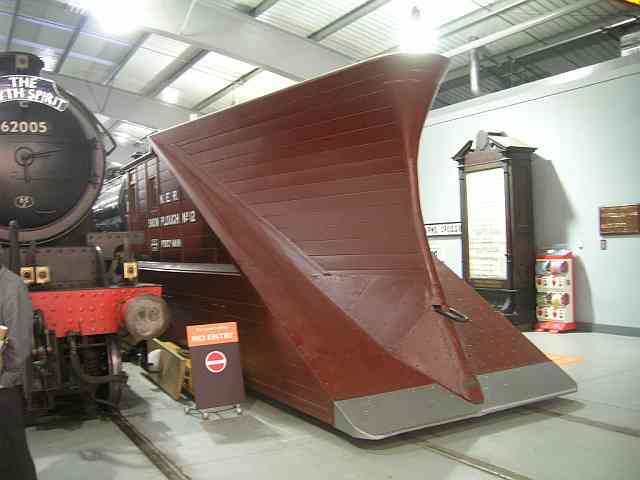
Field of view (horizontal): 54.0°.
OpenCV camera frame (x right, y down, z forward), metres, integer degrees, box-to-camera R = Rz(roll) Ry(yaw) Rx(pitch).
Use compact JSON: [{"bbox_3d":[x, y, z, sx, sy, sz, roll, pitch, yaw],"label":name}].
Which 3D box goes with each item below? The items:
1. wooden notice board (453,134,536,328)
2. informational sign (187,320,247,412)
[{"bbox_3d":[3.010,-0.150,10.750,0.750,3.350,1.220,-1,-1,-31],"label":"wooden notice board"},{"bbox_3d":[-0.965,1.155,5.820,0.500,0.760,0.120,-1,-13,-36],"label":"informational sign"}]

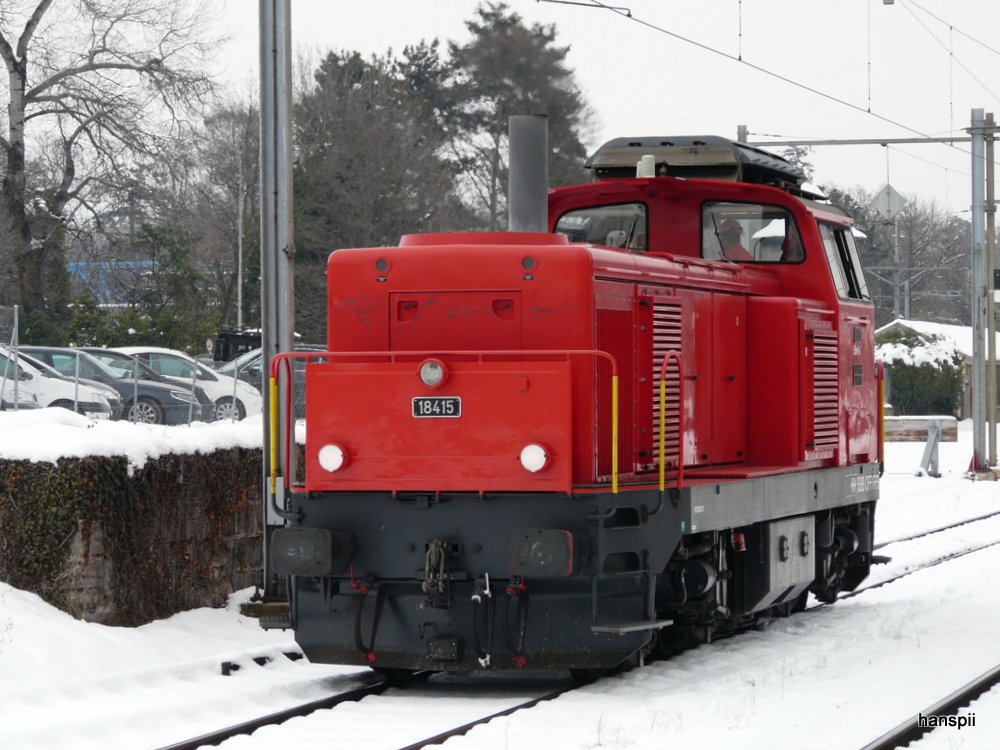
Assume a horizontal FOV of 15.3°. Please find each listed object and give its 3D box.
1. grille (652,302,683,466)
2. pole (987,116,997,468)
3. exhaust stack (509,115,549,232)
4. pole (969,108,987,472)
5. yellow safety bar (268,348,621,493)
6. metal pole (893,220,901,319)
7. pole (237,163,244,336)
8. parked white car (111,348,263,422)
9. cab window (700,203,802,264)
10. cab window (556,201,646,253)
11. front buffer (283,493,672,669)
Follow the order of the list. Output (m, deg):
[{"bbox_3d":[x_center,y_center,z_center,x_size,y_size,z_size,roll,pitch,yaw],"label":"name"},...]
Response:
[{"bbox_3d":[1.328,0.088,29.389,0.070,1.310,1.030,0,0,15],"label":"grille"},{"bbox_3d":[11.743,-2.054,89.000,0.180,8.500,0.180,-1,0,15],"label":"pole"},{"bbox_3d":[0.225,-1.511,29.161,0.320,1.040,0.320,0,0,15],"label":"exhaust stack"},{"bbox_3d":[11.330,-1.995,88.000,0.290,8.600,0.290,-1,0,15],"label":"pole"},{"bbox_3d":[-0.431,0.339,26.649,2.600,1.040,0.160,0,0,15],"label":"yellow safety bar"},{"bbox_3d":[18.087,-2.522,170.000,0.220,9.330,0.220,0,0,15],"label":"metal pole"},{"bbox_3d":[-7.799,-2.798,112.000,0.130,7.540,0.130,0,0,15],"label":"pole"},{"bbox_3d":[-5.810,0.252,66.850,4.250,1.500,1.780,0,0,15],"label":"parked white car"},{"bbox_3d":[2.335,-1.306,34.230,0.950,0.550,0.070,0,0,15],"label":"cab window"},{"bbox_3d":[0.905,-1.298,34.609,0.950,0.550,0.070,0,0,15],"label":"cab window"},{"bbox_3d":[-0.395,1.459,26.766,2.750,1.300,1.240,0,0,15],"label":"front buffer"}]

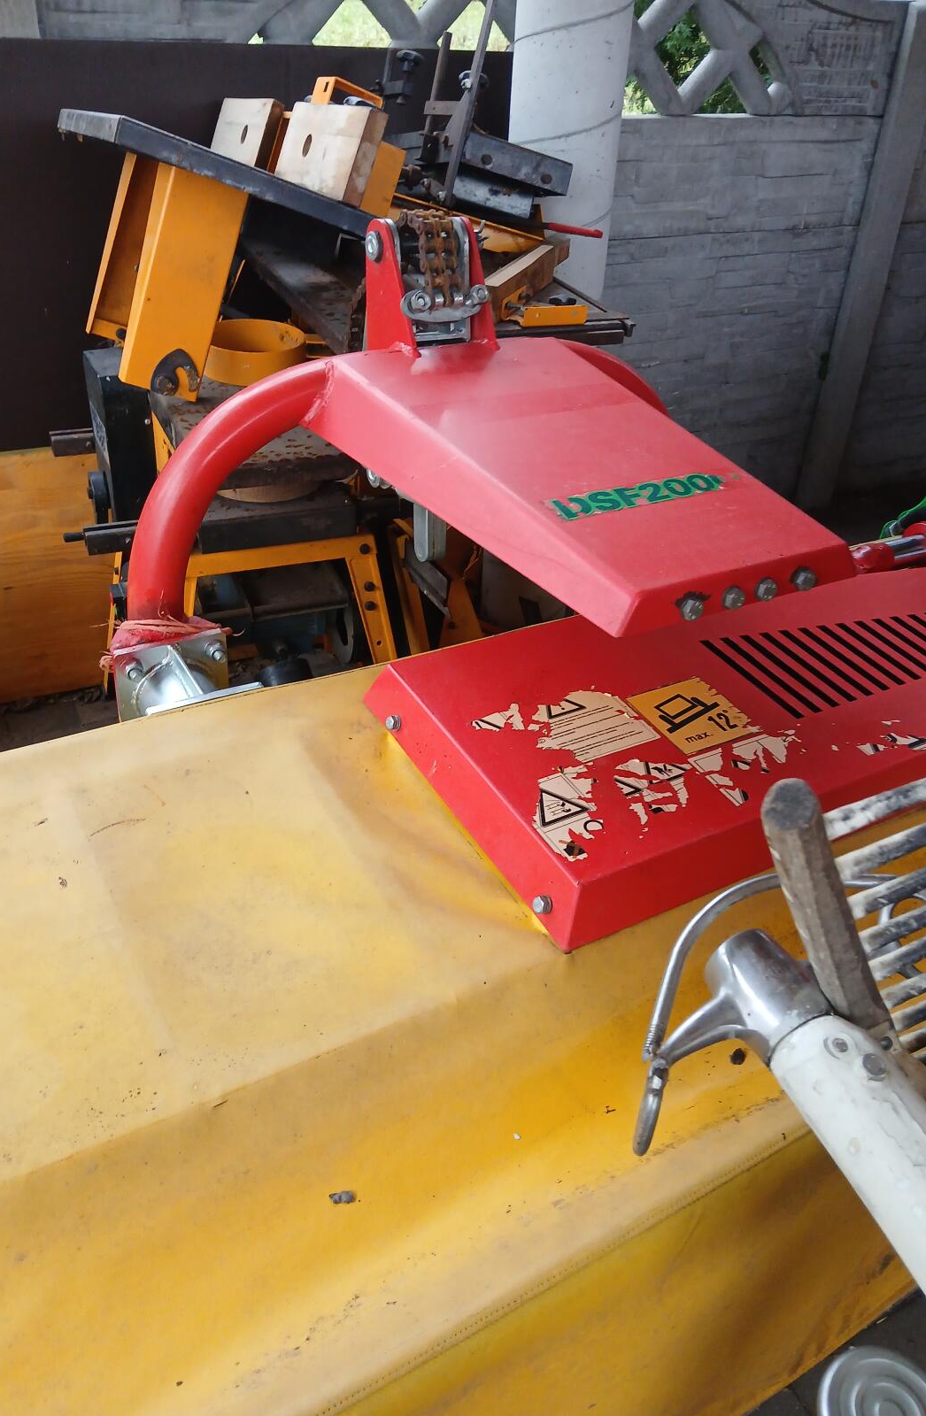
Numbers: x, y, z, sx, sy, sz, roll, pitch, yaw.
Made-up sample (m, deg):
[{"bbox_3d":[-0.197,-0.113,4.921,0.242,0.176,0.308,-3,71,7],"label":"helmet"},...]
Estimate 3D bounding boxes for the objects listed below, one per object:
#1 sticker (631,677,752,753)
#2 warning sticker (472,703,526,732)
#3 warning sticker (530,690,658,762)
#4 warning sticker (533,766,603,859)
[{"bbox_3d":[0.240,0.006,1.107,0.104,0.004,0.102,-14,43,-30],"label":"sticker"},{"bbox_3d":[0.038,0.013,1.047,0.059,0.004,0.038,-14,43,-30],"label":"warning sticker"},{"bbox_3d":[0.123,0.016,1.065,0.127,0.004,0.097,-14,43,-30],"label":"warning sticker"},{"bbox_3d":[0.095,0.093,0.956,0.078,0.004,0.103,-14,43,-30],"label":"warning sticker"}]

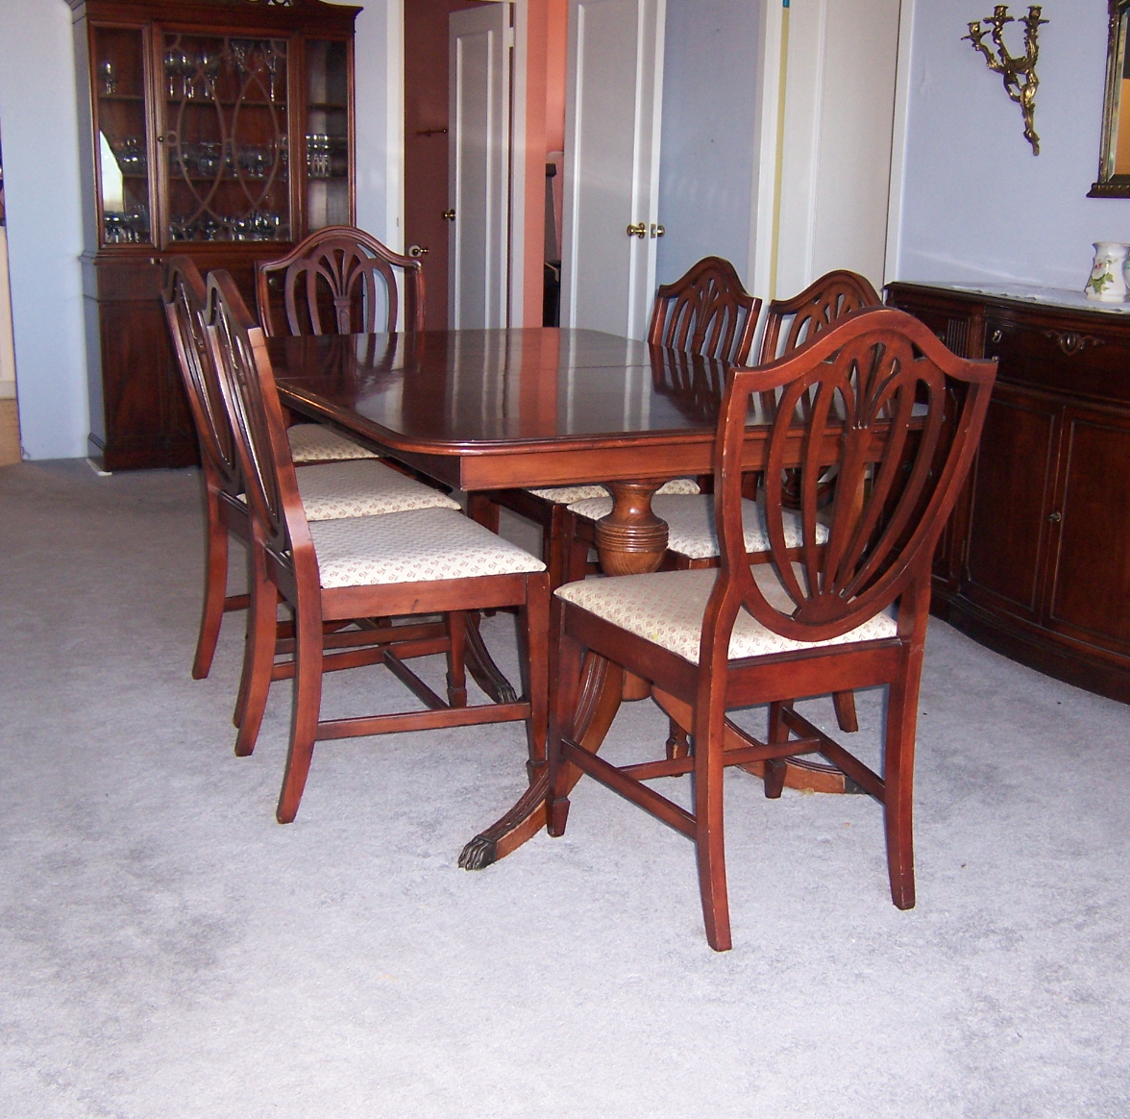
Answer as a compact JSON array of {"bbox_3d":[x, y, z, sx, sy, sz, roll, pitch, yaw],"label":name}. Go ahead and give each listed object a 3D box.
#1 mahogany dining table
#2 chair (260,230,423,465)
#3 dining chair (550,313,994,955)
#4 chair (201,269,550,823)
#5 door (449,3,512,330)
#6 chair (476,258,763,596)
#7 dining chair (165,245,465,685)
[{"bbox_3d":[-0.114,-0.030,3.048,1.040,0.751,1.654,-6,16,-24],"label":"mahogany dining table"},{"bbox_3d":[-0.539,-0.369,3.832,0.501,0.992,0.566,-5,16,-21],"label":"chair"},{"bbox_3d":[0.314,0.060,2.304,0.490,0.970,0.553,-6,16,-25],"label":"dining chair"},{"bbox_3d":[-0.363,-0.051,2.641,0.550,0.950,0.480,-5,16,-23],"label":"chair"},{"bbox_3d":[-0.487,-1.932,7.793,0.040,2.030,0.635,-8,17,-31],"label":"door"},{"bbox_3d":[0.113,-0.237,3.425,0.553,0.970,0.490,-6,16,-27],"label":"chair"},{"bbox_3d":[-0.570,-0.178,3.144,0.553,0.970,0.490,-6,17,-27],"label":"dining chair"}]

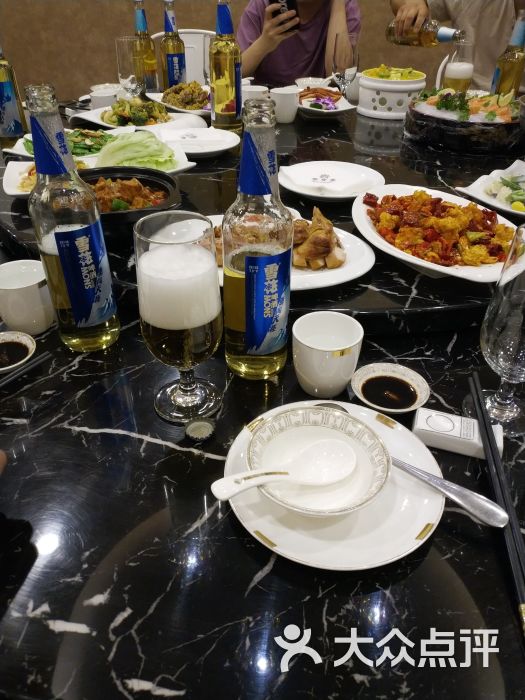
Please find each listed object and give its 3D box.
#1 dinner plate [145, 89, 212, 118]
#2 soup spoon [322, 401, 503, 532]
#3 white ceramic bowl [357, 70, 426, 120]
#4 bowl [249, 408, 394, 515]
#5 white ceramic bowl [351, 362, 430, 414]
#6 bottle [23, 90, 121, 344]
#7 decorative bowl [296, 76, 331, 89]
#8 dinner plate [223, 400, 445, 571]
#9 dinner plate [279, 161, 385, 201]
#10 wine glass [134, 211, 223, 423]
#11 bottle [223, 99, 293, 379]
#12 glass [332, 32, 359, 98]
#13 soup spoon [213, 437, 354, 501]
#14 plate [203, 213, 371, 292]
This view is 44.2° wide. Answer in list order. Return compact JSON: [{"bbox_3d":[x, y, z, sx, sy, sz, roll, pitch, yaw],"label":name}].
[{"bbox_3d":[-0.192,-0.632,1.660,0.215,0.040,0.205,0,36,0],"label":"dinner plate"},{"bbox_3d":[0.122,0.102,0.576,0.200,0.025,0.042,27,44,34],"label":"soup spoon"},{"bbox_3d":[0.335,-0.649,1.660,0.188,0.105,0.188,0,36,0],"label":"white ceramic bowl"},{"bbox_3d":[0.046,0.106,0.551,0.118,0.044,0.118,1,37,-1],"label":"bowl"},{"bbox_3d":[0.137,0.046,0.698,0.082,0.021,0.082,0,36,0],"label":"white ceramic bowl"},{"bbox_3d":[-0.198,-0.127,0.669,0.068,0.279,0.068,1,37,0],"label":"bottle"},{"bbox_3d":[0.147,-0.763,1.870,0.109,0.047,0.109,1,37,0],"label":"decorative bowl"},{"bbox_3d":[0.065,0.121,0.597,0.202,0.024,0.202,0,36,0],"label":"dinner plate"},{"bbox_3d":[0.127,-0.308,1.180,0.192,0.022,0.192,0,36,0],"label":"dinner plate"},{"bbox_3d":[-0.076,-0.026,0.611,0.078,0.193,0.078,1,37,0],"label":"wine glass"},{"bbox_3d":[-0.005,-0.098,0.636,0.068,0.279,0.068,1,37,0],"label":"bottle"},{"bbox_3d":[0.230,-0.777,1.780,0.073,0.188,0.073,0,36,0],"label":"glass"},{"bbox_3d":[0.022,0.106,0.554,0.142,0.038,0.047,-5,35,-30],"label":"soup spoon"},{"bbox_3d":[0.000,-0.116,0.837,0.290,0.030,0.205,7,38,8],"label":"plate"}]

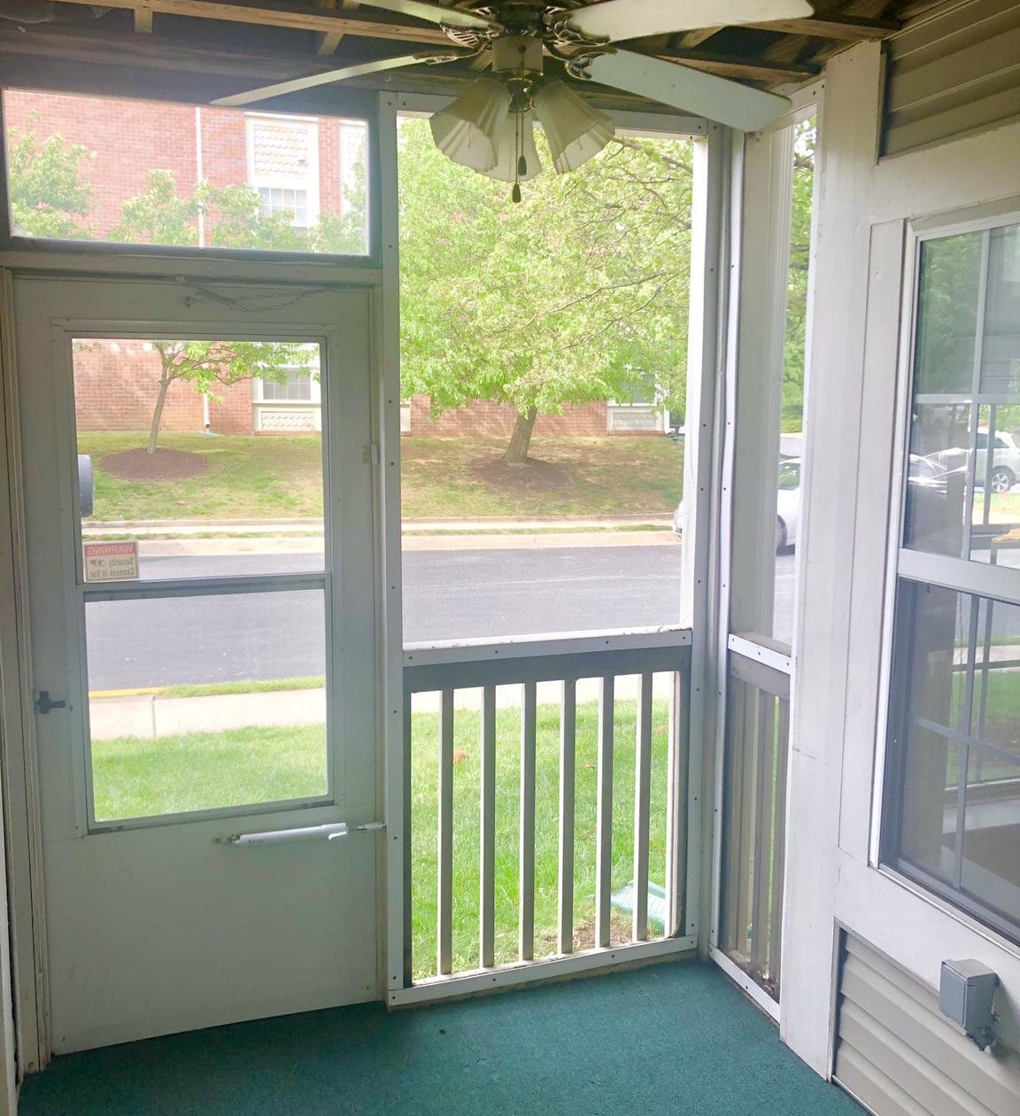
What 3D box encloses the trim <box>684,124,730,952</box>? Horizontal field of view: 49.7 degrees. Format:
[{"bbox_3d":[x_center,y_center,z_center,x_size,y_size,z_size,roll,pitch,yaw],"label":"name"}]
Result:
[{"bbox_3d":[0.560,-0.002,3.244,0.053,2.448,0.031,-2,9,-19],"label":"trim"}]

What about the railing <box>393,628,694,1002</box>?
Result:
[{"bbox_3d":[0.111,0.729,3.222,0.945,1.018,0.085,-2,9,-19],"label":"railing"}]

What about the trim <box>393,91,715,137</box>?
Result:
[{"bbox_3d":[0.122,-1.173,2.923,0.894,0.044,0.031,-2,9,-19],"label":"trim"}]

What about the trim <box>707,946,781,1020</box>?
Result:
[{"bbox_3d":[0.691,1.229,3.214,0.031,0.048,0.396,-2,9,-19],"label":"trim"}]

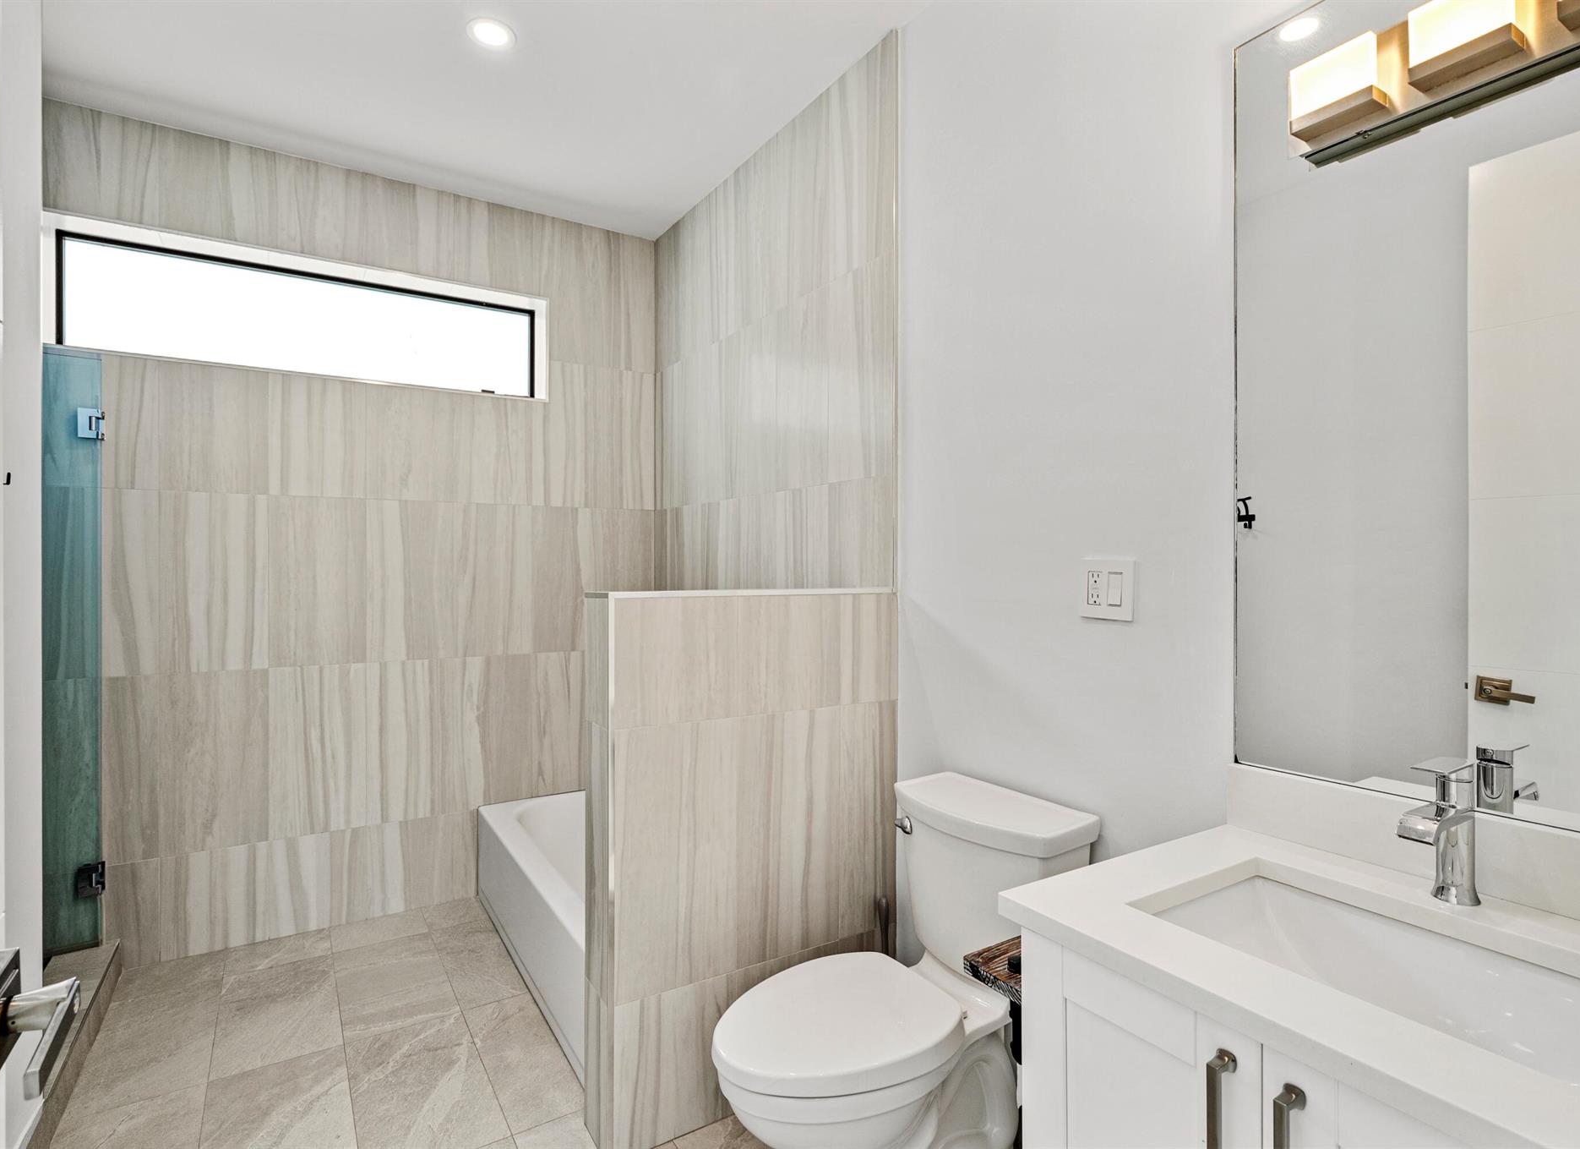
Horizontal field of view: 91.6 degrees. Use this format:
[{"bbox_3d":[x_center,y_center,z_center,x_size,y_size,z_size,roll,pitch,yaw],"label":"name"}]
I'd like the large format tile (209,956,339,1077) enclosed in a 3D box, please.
[{"bbox_3d":[-1.503,1.284,2.262,0.296,0.012,0.595,0,0,-33],"label":"large format tile"}]

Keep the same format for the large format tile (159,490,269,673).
[{"bbox_3d":[-1.961,0.028,2.627,0.300,0.605,0.010,0,0,-30],"label":"large format tile"}]

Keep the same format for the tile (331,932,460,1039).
[{"bbox_3d":[-1.257,1.293,2.436,0.302,0.010,0.605,0,0,-33],"label":"tile"}]

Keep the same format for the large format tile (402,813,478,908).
[{"bbox_3d":[-1.359,1.110,2.998,0.260,0.345,0.012,0,0,-33],"label":"large format tile"}]

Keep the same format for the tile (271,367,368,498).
[{"bbox_3d":[-1.703,-0.494,2.779,0.300,0.440,0.010,0,0,-30],"label":"tile"}]

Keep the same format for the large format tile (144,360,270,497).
[{"bbox_3d":[-1.961,-0.494,2.627,0.300,0.440,0.010,0,0,-30],"label":"large format tile"}]

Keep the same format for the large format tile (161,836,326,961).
[{"bbox_3d":[-1.877,1.109,2.664,0.488,0.345,0.012,0,0,-33],"label":"large format tile"}]

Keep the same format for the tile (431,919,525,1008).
[{"bbox_3d":[-1.041,1.285,2.560,0.202,0.012,0.605,0,0,-33],"label":"tile"}]

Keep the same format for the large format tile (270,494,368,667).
[{"bbox_3d":[-1.702,0.023,2.779,0.304,0.610,0.012,0,0,-33],"label":"large format tile"}]

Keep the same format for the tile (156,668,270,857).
[{"bbox_3d":[-1.961,0.634,2.627,0.300,0.608,0.010,0,0,-30],"label":"tile"}]

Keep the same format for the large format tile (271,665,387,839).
[{"bbox_3d":[-1.682,0.632,2.791,0.348,0.610,0.012,0,0,-33],"label":"large format tile"}]

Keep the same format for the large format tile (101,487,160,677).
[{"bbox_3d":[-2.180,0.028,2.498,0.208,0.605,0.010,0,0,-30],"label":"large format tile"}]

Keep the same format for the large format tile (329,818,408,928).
[{"bbox_3d":[-1.568,1.110,2.863,0.247,0.345,0.012,0,0,-33],"label":"large format tile"}]

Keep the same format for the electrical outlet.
[{"bbox_3d":[0.632,0.031,1.537,0.010,0.119,0.117,0,0,-33],"label":"electrical outlet"}]

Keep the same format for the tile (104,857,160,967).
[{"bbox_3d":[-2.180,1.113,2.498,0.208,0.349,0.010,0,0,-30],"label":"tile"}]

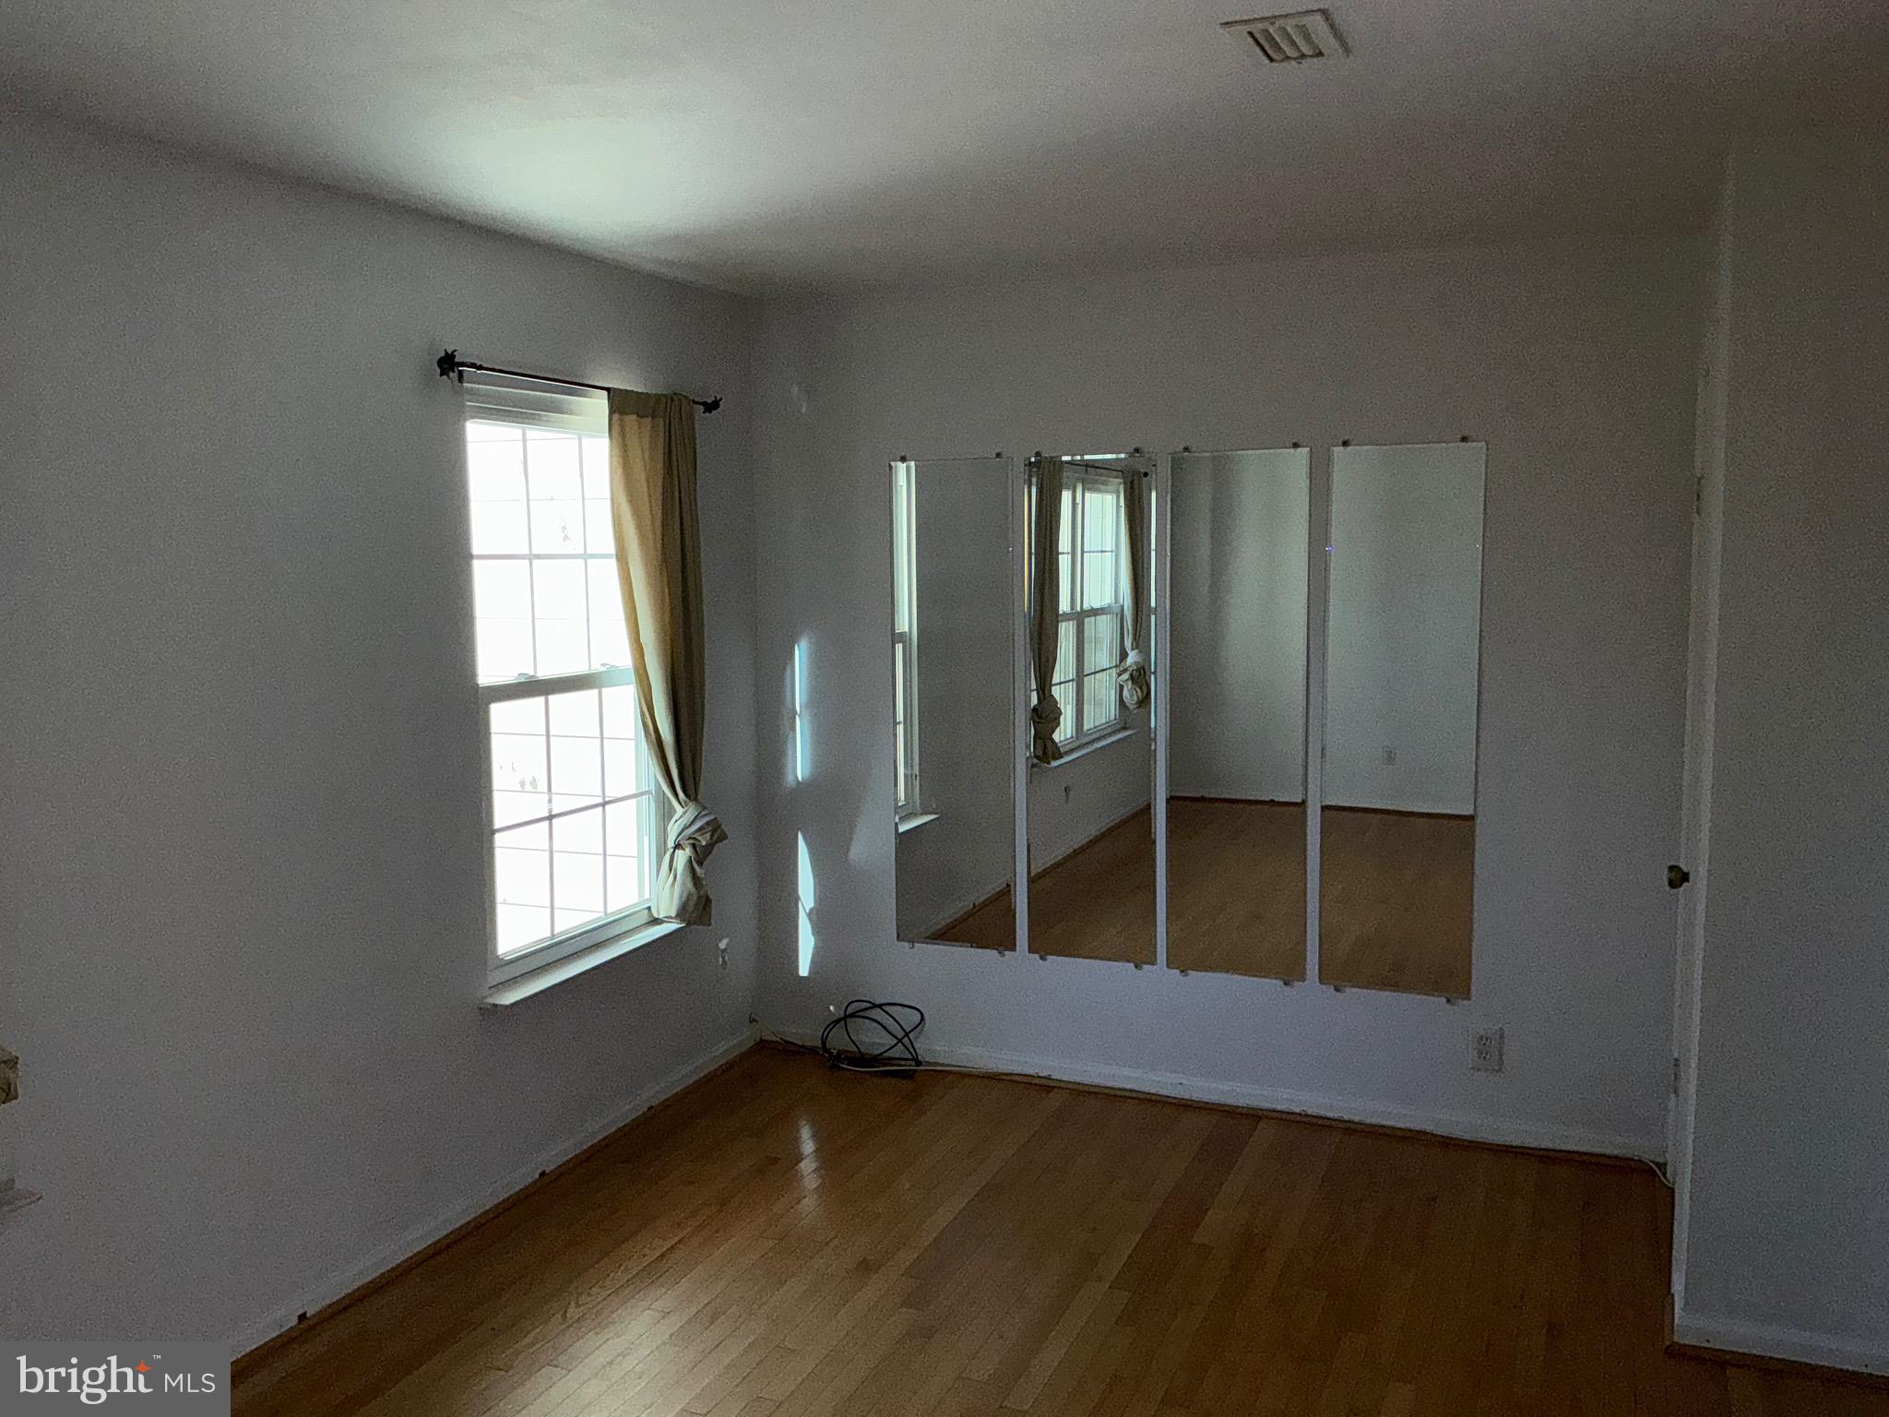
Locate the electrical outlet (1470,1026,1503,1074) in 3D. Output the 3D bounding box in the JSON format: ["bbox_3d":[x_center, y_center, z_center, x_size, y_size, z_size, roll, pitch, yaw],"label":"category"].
[{"bbox_3d":[1.486,0.940,4.191,0.077,0.119,0.010,2,7,24],"label":"electrical outlet"}]

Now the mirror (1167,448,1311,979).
[{"bbox_3d":[0.837,0.028,4.372,0.404,1.514,0.016,2,7,24],"label":"mirror"}]

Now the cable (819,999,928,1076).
[{"bbox_3d":[-0.232,1.061,4.901,0.360,0.200,0.150,2,7,24],"label":"cable"}]

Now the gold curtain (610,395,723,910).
[{"bbox_3d":[-0.794,-0.106,4.426,0.130,1.560,0.450,2,7,24],"label":"gold curtain"}]

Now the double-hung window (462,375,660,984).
[{"bbox_3d":[-1.014,-0.100,4.217,0.100,1.530,0.910,2,7,24],"label":"double-hung window"}]

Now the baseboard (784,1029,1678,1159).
[{"bbox_3d":[0.648,1.135,4.585,2.740,0.088,0.018,2,7,24],"label":"baseboard"}]

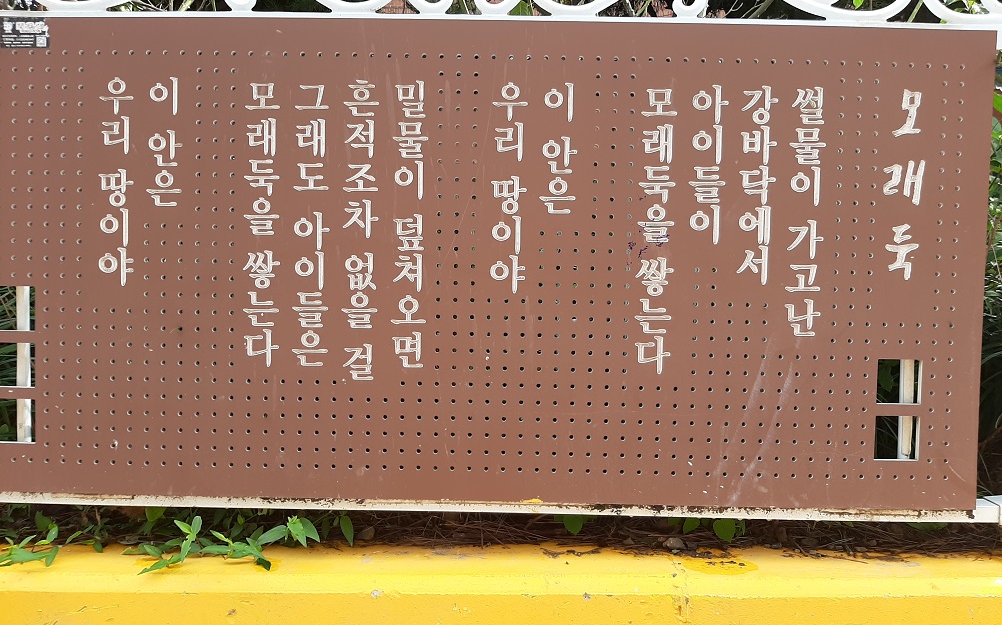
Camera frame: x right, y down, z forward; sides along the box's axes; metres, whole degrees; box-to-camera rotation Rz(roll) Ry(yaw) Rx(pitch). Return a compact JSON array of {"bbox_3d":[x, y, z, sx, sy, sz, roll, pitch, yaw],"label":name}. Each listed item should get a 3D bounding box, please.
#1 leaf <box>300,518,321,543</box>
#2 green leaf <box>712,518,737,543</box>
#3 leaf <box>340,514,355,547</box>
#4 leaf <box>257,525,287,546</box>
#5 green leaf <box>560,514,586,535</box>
[{"bbox_3d":[-0.342,0.391,1.350,0.036,0.047,0.018,1,2,0],"label":"leaf"},{"bbox_3d":[0.432,0.419,1.450,0.044,0.052,0.018,1,2,0],"label":"green leaf"},{"bbox_3d":[-0.284,0.404,1.390,0.026,0.061,0.016,1,2,0],"label":"leaf"},{"bbox_3d":[-0.407,0.397,1.340,0.057,0.036,0.030,1,2,0],"label":"leaf"},{"bbox_3d":[0.140,0.403,1.450,0.038,0.054,0.016,1,2,0],"label":"green leaf"}]

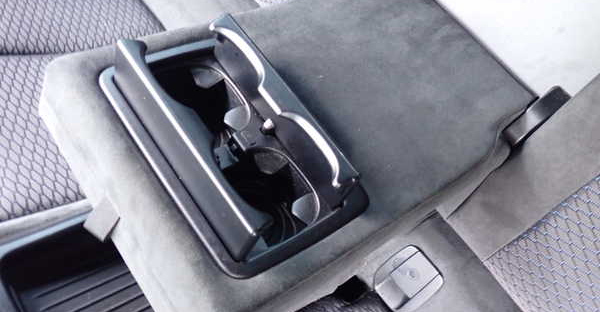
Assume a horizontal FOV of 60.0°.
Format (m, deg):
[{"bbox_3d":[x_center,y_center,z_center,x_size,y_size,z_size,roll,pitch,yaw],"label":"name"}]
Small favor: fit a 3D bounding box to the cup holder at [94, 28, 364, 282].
[{"bbox_3d":[-0.049,-0.012,0.411,0.142,0.080,0.198,-24,68,-37],"label":"cup holder"}]

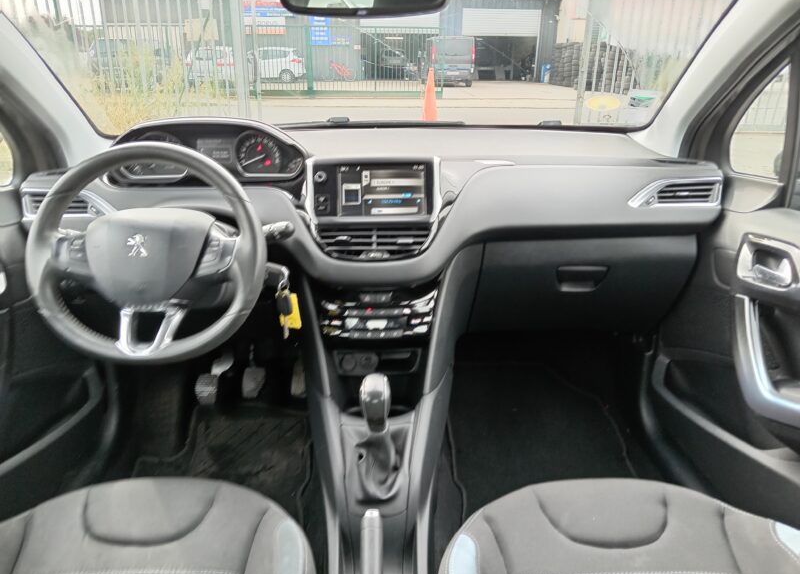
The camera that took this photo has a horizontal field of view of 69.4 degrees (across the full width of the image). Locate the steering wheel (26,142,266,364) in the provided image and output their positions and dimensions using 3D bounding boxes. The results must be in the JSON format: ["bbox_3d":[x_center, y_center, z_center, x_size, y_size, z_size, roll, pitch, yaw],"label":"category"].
[{"bbox_3d":[-0.371,-0.051,0.878,0.352,0.330,0.105,-1,-3,-3],"label":"steering wheel"}]

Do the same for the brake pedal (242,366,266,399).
[{"bbox_3d":[-0.347,0.228,1.380,0.057,0.078,0.035,-1,-14,-3],"label":"brake pedal"}]

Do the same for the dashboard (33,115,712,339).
[{"bbox_3d":[-0.031,-0.159,1.224,1.390,0.390,0.540,-1,21,-3],"label":"dashboard"}]

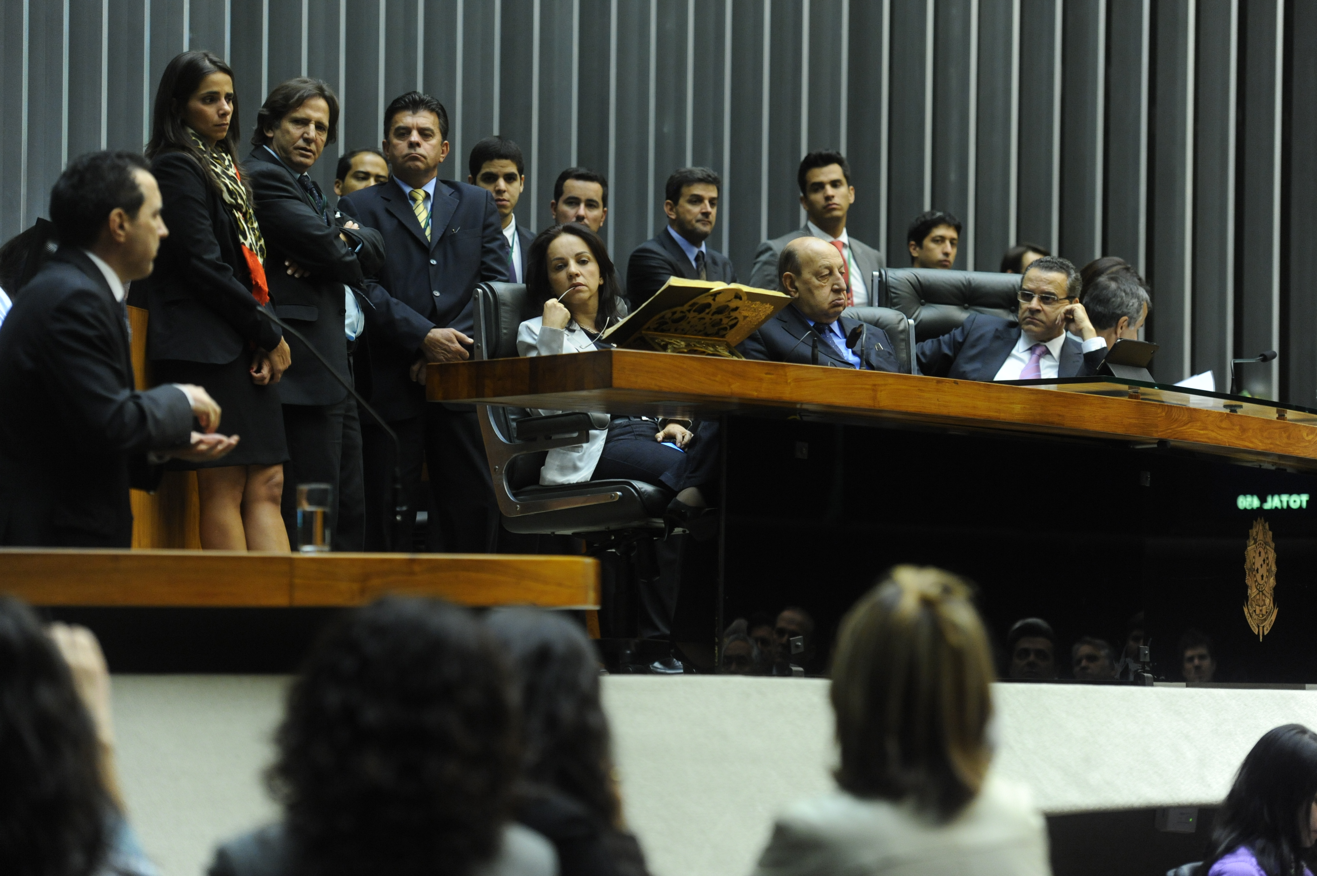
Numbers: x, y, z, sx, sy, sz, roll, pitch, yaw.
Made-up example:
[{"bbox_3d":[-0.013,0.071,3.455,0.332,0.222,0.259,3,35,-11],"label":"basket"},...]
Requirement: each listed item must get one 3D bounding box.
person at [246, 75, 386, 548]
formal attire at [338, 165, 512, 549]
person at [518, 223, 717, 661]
[{"bbox_3d":[-0.973,-0.182,12.400,0.380,1.690,0.500,-1,-3,38],"label":"person"},{"bbox_3d":[-0.691,-0.059,12.900,0.540,1.420,0.360,1,-3,-6],"label":"formal attire"},{"bbox_3d":[-0.102,0.024,11.900,0.520,1.200,0.750,3,-3,-40],"label":"person"}]

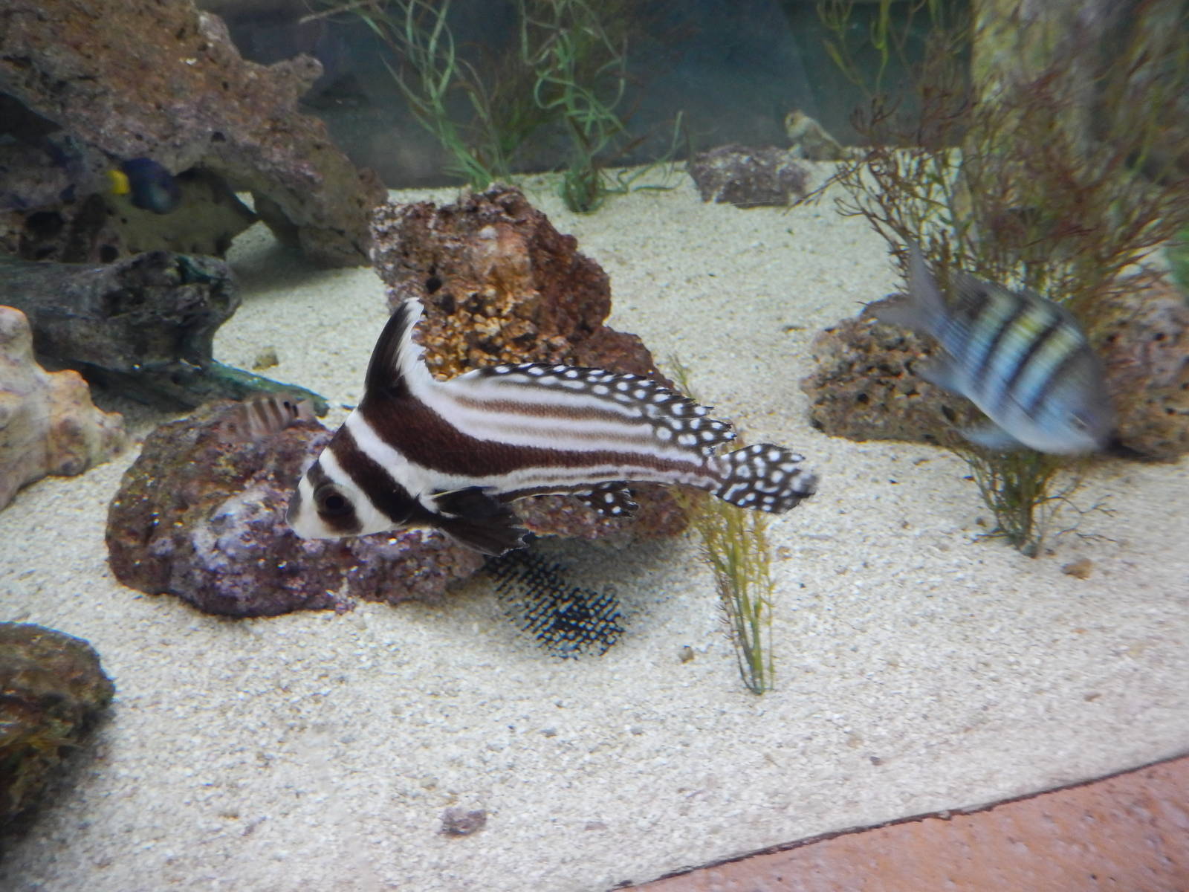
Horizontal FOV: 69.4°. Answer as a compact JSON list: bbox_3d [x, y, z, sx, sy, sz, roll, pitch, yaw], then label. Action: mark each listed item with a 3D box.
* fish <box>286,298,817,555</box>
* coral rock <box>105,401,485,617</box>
[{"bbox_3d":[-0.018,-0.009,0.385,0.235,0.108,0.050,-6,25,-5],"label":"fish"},{"bbox_3d":[-0.182,0.038,0.560,0.232,0.090,0.150,0,32,0],"label":"coral rock"}]

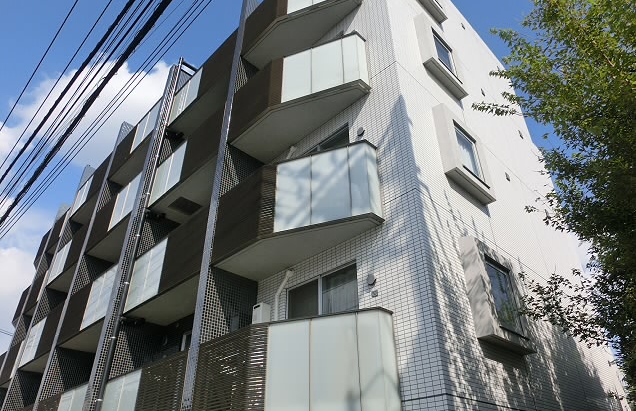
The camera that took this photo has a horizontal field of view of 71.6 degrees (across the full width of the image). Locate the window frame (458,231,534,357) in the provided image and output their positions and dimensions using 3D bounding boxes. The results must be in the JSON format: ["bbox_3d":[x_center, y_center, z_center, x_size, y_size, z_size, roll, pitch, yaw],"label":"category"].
[{"bbox_3d":[2.646,1.339,6.512,1.390,1.490,0.230,28,-42,-36],"label":"window frame"}]

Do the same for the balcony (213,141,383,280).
[{"bbox_3d":[-0.431,0.060,7.340,1.040,1.430,2.960,28,-42,-36],"label":"balcony"}]

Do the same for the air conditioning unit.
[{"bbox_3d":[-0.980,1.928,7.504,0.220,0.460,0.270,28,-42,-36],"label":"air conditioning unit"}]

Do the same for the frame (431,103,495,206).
[{"bbox_3d":[2.650,-0.915,7.997,1.380,1.490,0.230,28,-42,-36],"label":"frame"}]

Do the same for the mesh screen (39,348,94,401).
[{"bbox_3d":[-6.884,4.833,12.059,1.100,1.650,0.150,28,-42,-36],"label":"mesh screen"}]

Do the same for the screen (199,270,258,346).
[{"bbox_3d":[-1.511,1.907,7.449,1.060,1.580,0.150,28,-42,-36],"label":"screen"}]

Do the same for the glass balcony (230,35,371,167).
[{"bbox_3d":[-0.441,-2.207,8.808,1.040,1.430,2.950,28,-42,-36],"label":"glass balcony"}]

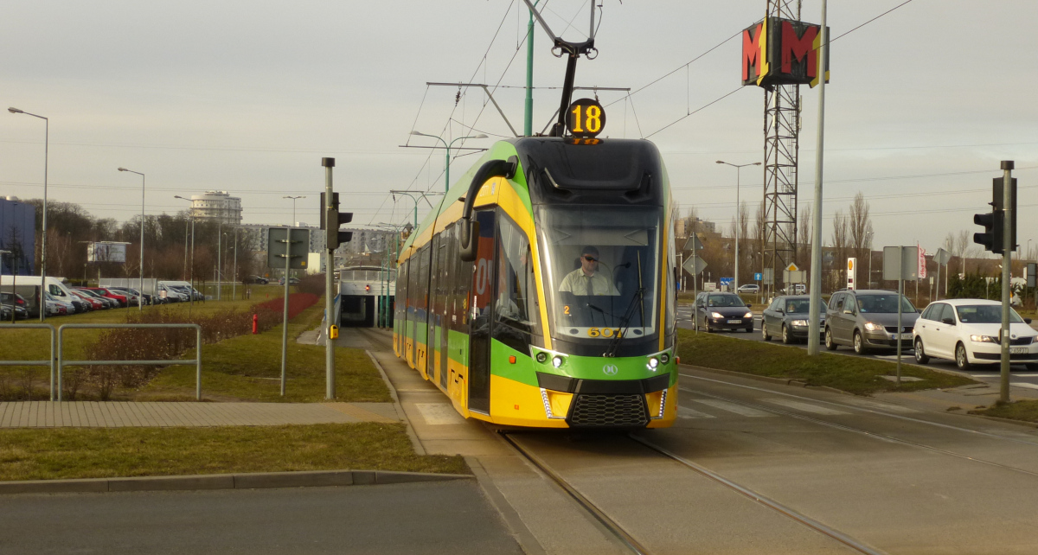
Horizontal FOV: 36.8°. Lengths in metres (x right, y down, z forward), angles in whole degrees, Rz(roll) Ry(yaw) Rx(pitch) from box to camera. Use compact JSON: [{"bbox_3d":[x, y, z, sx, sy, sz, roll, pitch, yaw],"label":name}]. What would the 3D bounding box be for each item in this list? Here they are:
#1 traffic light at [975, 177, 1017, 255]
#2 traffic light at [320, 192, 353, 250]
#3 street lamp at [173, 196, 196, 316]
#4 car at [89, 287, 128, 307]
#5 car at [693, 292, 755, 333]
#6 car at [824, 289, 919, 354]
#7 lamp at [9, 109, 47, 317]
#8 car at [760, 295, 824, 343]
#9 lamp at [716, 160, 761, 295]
[{"bbox_3d":[7.098,-0.914,23.200,0.620,1.140,0.500,1,0,-2],"label":"traffic light"},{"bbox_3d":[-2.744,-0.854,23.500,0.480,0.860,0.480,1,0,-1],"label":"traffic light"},{"bbox_3d":[-31.790,-2.560,148.000,1.900,10.300,0.350,1,0,-6],"label":"street lamp"},{"bbox_3d":[-31.091,1.550,115.005,4.250,1.650,1.780,1,0,1],"label":"car"},{"bbox_3d":[7.608,1.300,58.104,1.720,1.460,4.400,1,0,-4],"label":"car"},{"bbox_3d":[9.360,1.160,40.900,1.800,1.640,4.400,1,0,-5],"label":"car"},{"bbox_3d":[-23.463,-3.038,74.500,1.950,10.200,0.320,1,0,-4],"label":"lamp"},{"bbox_3d":[8.668,1.270,47.804,1.770,1.460,4.750,1,0,-4],"label":"car"},{"bbox_3d":[16.030,-3.070,114.000,3.200,10.900,0.350,1,0,-4],"label":"lamp"}]

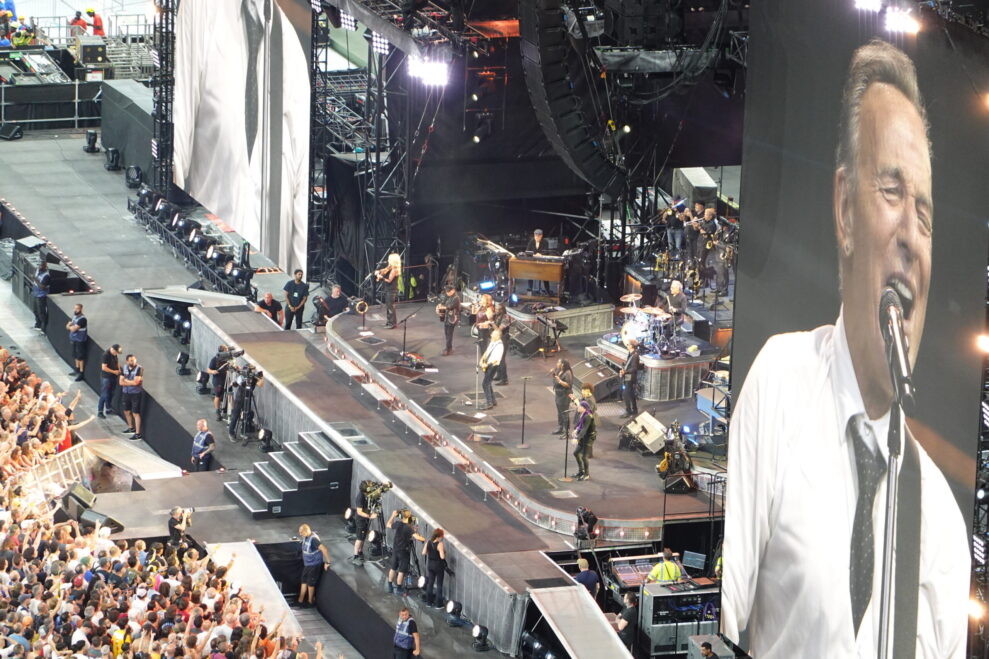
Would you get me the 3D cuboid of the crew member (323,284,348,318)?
[{"bbox_3d":[-3.663,-0.172,126.234,0.560,1.730,0.420,-10,20,-37],"label":"crew member"}]

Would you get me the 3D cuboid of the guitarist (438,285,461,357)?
[{"bbox_3d":[-1.004,-0.201,122.568,0.480,1.620,0.550,-6,17,-25],"label":"guitarist"}]

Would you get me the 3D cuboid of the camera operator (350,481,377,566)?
[{"bbox_3d":[-2.689,3.982,112.740,0.450,1.750,0.520,-6,18,-27],"label":"camera operator"}]

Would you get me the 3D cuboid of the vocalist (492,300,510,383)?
[{"bbox_3d":[0.187,0.307,120.589,0.420,1.760,0.520,-6,18,-27],"label":"vocalist"}]

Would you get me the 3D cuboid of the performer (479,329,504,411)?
[{"bbox_3d":[-0.038,0.852,120.111,0.530,1.740,0.500,-6,18,-24],"label":"performer"}]

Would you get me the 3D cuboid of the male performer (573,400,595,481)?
[{"bbox_3d":[1.892,2.291,116.123,0.460,1.720,0.520,-4,15,-20],"label":"male performer"}]

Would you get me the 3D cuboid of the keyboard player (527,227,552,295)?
[{"bbox_3d":[1.055,-1.581,126.914,0.520,1.560,0.480,5,17,10],"label":"keyboard player"}]

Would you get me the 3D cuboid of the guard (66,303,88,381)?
[{"bbox_3d":[-9.843,0.278,129.782,0.420,1.790,0.520,-8,19,-31],"label":"guard"}]

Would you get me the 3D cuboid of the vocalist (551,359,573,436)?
[{"bbox_3d":[1.454,1.486,116.591,0.420,1.720,0.500,-5,17,-23],"label":"vocalist"}]

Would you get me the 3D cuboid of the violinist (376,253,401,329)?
[{"bbox_3d":[-2.383,-0.899,125.848,0.540,1.730,0.460,0,16,-8],"label":"violinist"}]

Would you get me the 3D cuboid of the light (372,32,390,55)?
[{"bbox_3d":[-2.541,-6.430,123.500,0.220,0.500,0.520,-18,31,-33],"label":"light"}]

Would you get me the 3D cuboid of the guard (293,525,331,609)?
[{"bbox_3d":[-3.748,4.841,112.200,0.520,1.770,0.580,-9,19,-33],"label":"guard"}]

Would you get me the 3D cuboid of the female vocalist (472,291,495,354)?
[{"bbox_3d":[-0.220,0.026,122.987,0.450,1.700,0.470,-7,18,-27],"label":"female vocalist"}]

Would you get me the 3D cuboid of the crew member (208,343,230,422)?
[{"bbox_3d":[-6.327,1.211,126.391,0.480,1.780,0.520,-7,17,-30],"label":"crew member"}]

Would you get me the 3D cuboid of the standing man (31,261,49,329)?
[{"bbox_3d":[-11.465,-0.847,138.573,0.380,1.800,0.520,-9,18,-36],"label":"standing man"}]

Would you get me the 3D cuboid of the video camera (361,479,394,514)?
[{"bbox_3d":[-2.389,3.390,112.178,0.350,0.450,0.700,15,20,39],"label":"video camera"}]

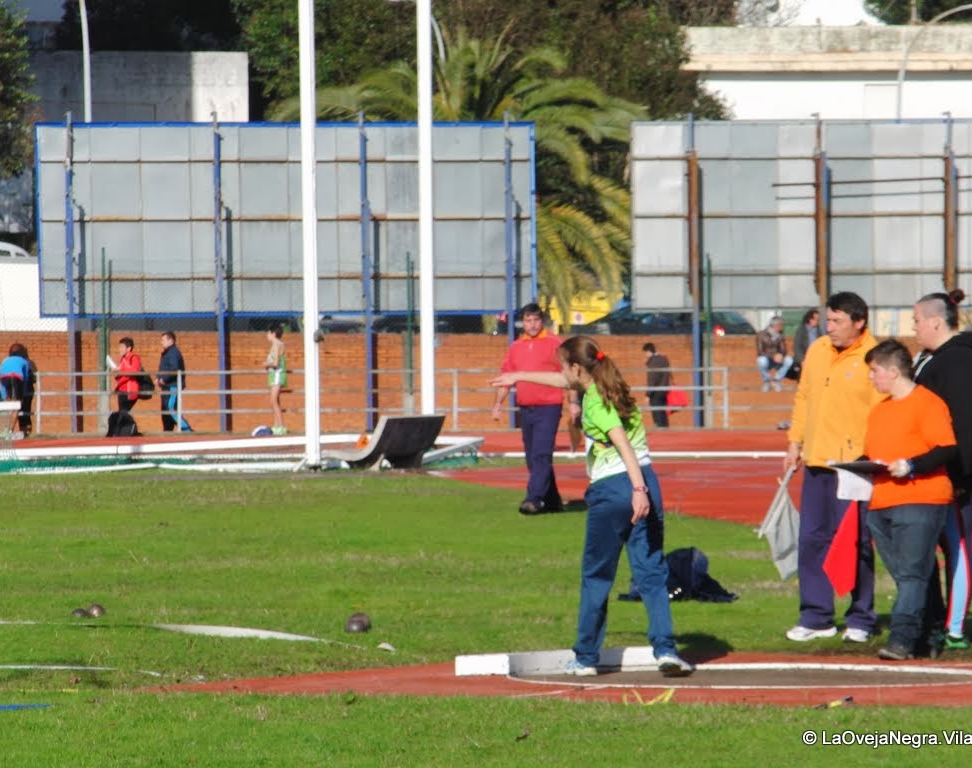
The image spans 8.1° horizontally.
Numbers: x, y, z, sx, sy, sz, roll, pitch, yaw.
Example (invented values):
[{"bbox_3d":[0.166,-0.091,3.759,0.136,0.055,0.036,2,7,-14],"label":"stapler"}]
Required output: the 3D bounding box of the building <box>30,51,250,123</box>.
[{"bbox_3d":[-8.241,-4.250,163.000,5.600,7.000,5.000,0,0,-12],"label":"building"}]

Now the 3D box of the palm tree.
[{"bbox_3d":[-0.471,-3.298,122.000,6.600,6.200,6.600,-1,0,0],"label":"palm tree"}]

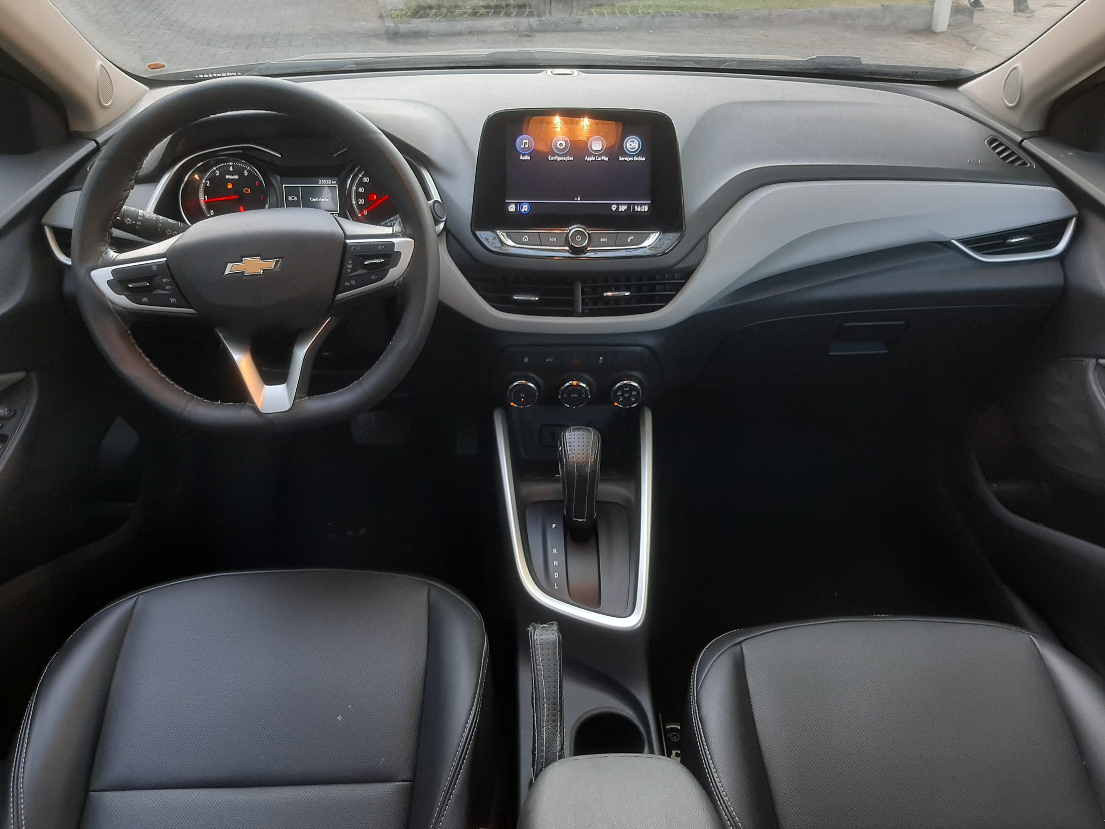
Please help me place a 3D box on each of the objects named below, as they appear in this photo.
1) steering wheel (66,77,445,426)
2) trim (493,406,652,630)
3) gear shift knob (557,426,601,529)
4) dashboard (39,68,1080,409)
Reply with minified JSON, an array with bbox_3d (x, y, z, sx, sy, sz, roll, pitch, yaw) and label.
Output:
[{"bbox_3d":[-0.303,-0.163,0.903,0.370,0.358,0.100,-6,9,-3],"label":"steering wheel"},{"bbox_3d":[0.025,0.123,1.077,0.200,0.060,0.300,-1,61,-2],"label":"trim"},{"bbox_3d":[0.033,0.074,1.045,0.050,0.120,0.055,-1,19,-2],"label":"gear shift knob"},{"bbox_3d":[0.020,-0.266,1.229,1.400,0.390,0.460,-1,31,-2],"label":"dashboard"}]

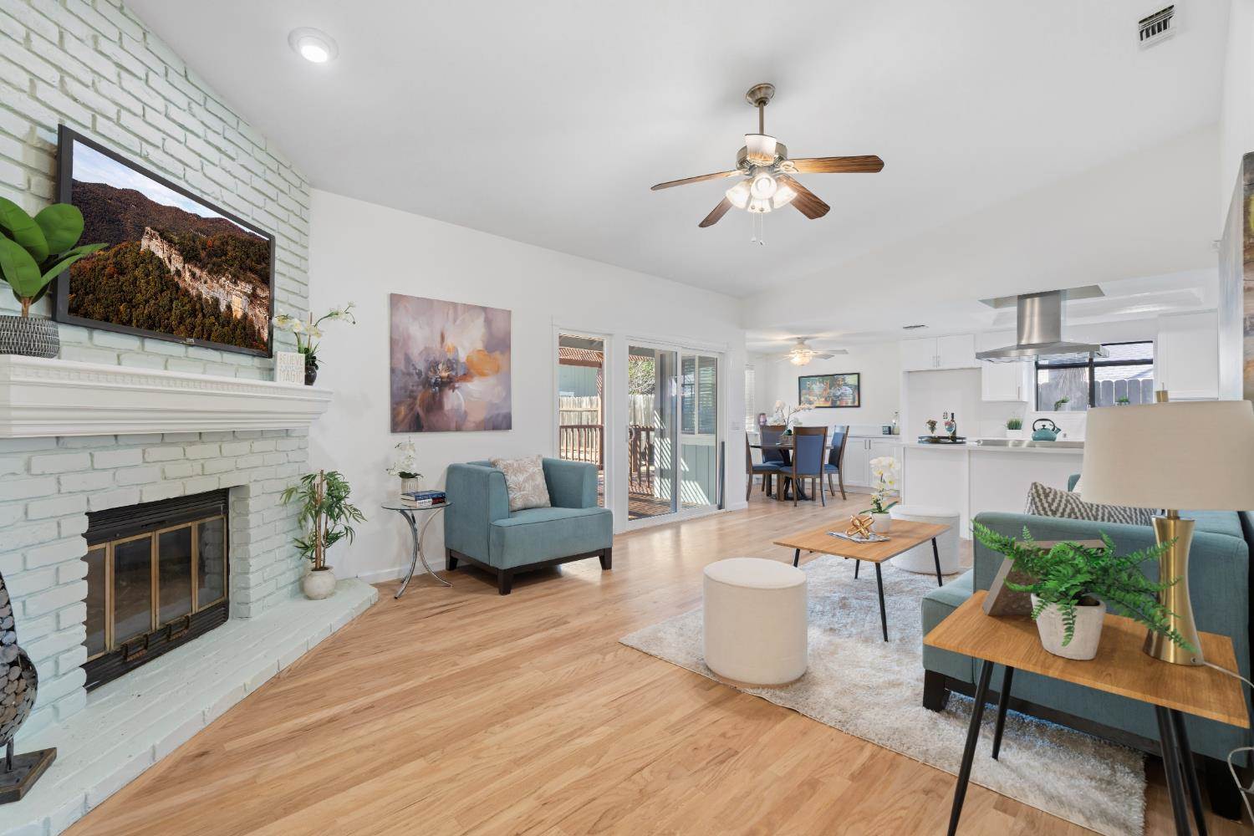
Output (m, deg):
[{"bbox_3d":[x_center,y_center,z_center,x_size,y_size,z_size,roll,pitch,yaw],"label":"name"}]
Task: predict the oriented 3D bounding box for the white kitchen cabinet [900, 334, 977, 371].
[{"bbox_3d":[4.544,-0.900,7.974,0.983,0.480,0.560,0,0,45],"label":"white kitchen cabinet"}]

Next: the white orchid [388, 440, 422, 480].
[{"bbox_3d":[-1.556,0.288,3.900,0.230,0.280,0.190,0,0,0],"label":"white orchid"}]

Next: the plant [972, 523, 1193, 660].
[{"bbox_3d":[1.168,0.448,1.440,0.460,0.345,0.420,0,0,39],"label":"plant"}]

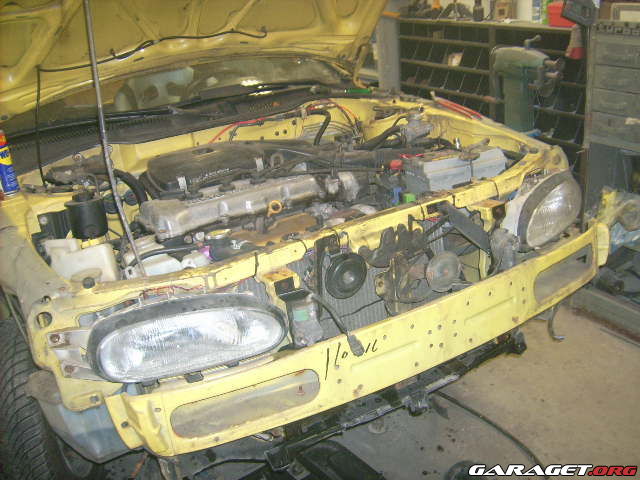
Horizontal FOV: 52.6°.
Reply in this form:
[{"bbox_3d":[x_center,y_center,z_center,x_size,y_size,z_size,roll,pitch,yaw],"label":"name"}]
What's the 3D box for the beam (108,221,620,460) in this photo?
[{"bbox_3d":[0.216,0.196,1.454,1.310,0.148,0.160,-17,24,-23],"label":"beam"}]

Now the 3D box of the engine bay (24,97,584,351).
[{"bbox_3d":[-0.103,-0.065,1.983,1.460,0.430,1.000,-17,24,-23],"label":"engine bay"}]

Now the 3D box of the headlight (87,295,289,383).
[{"bbox_3d":[-0.267,0.183,1.312,0.370,0.135,0.170,-11,23,-8],"label":"headlight"}]

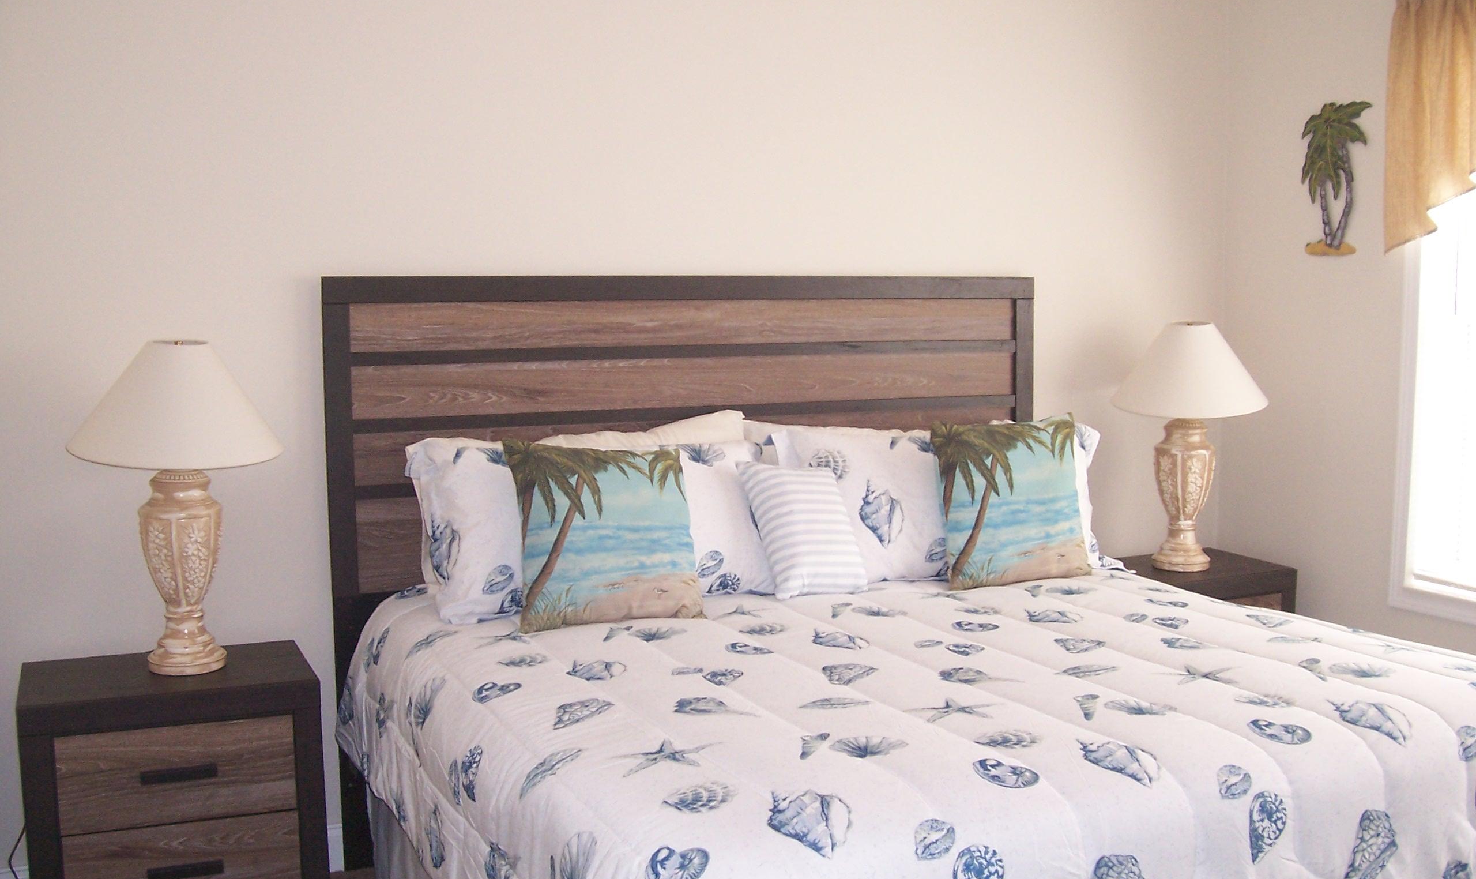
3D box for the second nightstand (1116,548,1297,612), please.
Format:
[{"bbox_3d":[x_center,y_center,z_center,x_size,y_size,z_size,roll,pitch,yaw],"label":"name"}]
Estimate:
[{"bbox_3d":[1.285,0.675,4.320,0.611,0.611,0.400,-3,6,-22],"label":"second nightstand"}]

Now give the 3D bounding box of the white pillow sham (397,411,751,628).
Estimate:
[{"bbox_3d":[-0.336,0.192,3.448,0.860,0.440,0.170,-3,-11,-23],"label":"white pillow sham"}]

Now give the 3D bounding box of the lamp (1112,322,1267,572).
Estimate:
[{"bbox_3d":[1.330,0.017,4.293,0.455,0.720,0.455,-3,6,-23],"label":"lamp"}]

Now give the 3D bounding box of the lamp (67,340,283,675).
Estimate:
[{"bbox_3d":[-1.190,0.145,3.088,0.455,0.720,0.455,-3,6,-23],"label":"lamp"}]

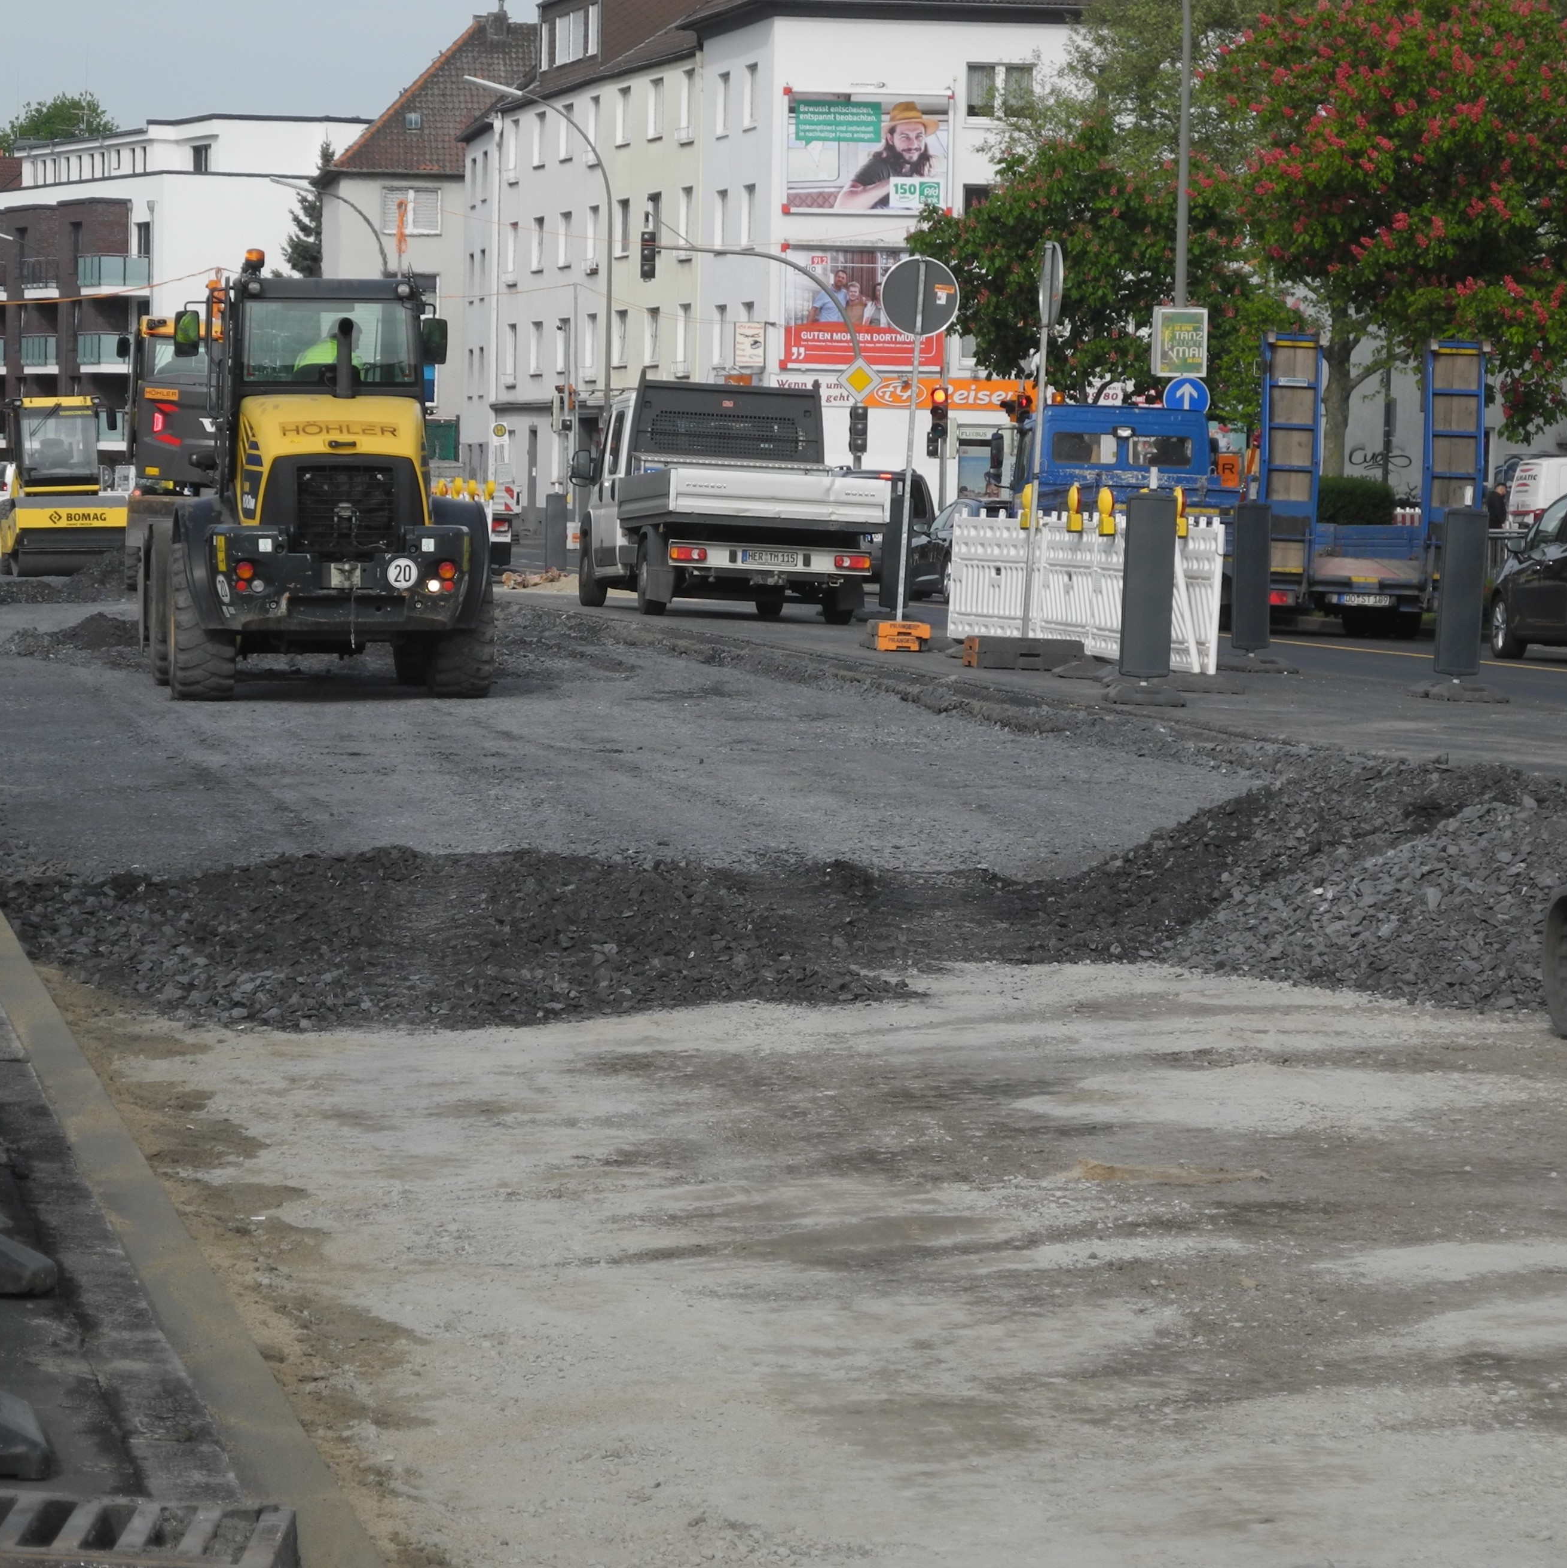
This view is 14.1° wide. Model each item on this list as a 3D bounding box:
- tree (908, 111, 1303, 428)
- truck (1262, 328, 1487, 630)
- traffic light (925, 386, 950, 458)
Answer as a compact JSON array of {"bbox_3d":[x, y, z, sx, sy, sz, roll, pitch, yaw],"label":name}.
[{"bbox_3d":[5.500,-7.100,107.000,7.000,8.000,7.000,1,3,0],"label":"tree"},{"bbox_3d":[4.656,-2.772,59.200,2.100,2.700,6.400,0,3,-10],"label":"truck"},{"bbox_3d":[2.600,-6.150,107.000,0.380,1.150,0.360,1,3,-7],"label":"traffic light"}]

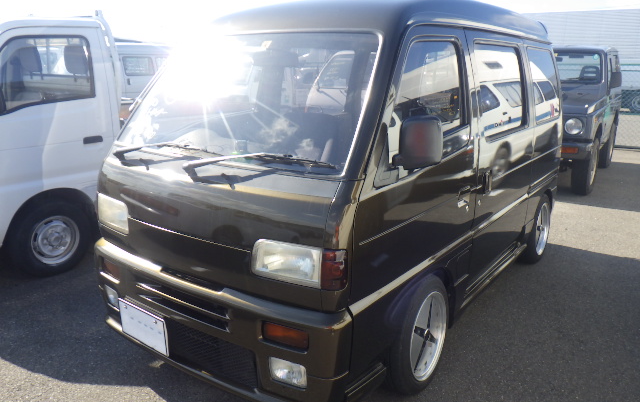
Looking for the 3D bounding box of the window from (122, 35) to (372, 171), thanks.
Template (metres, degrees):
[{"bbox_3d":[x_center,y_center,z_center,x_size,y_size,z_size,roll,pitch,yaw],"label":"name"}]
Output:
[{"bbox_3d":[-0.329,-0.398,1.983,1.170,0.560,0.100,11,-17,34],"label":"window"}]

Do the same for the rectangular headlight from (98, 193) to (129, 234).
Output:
[{"bbox_3d":[-0.848,0.048,2.174,0.255,0.130,0.080,13,18,41],"label":"rectangular headlight"}]

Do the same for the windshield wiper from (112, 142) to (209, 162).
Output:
[{"bbox_3d":[-0.629,-0.188,2.049,0.580,0.080,0.100,11,17,34],"label":"windshield wiper"}]

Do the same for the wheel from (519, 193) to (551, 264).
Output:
[{"bbox_3d":[1.583,0.198,3.876,0.180,0.512,0.512,11,17,34],"label":"wheel"}]

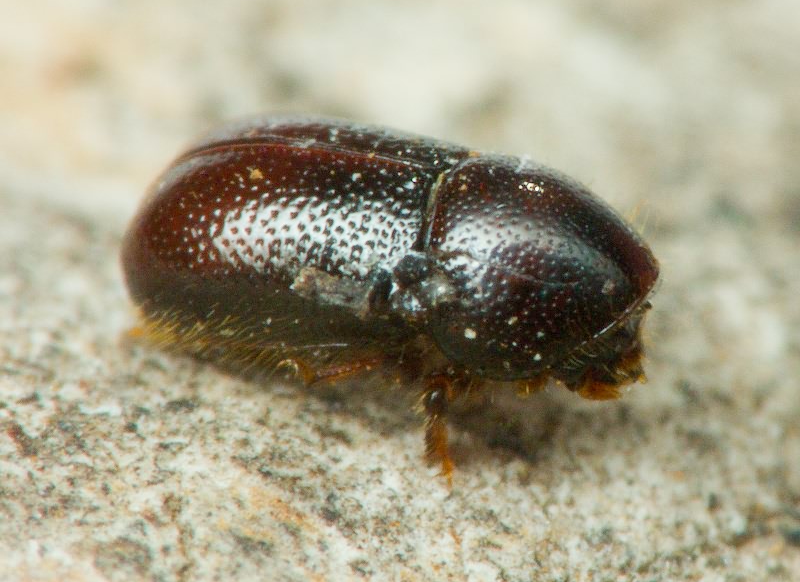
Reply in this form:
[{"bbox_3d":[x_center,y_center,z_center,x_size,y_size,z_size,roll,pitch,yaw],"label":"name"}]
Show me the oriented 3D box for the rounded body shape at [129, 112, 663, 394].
[{"bbox_3d":[0.000,0.000,0.041,0.005,0.002,0.002,10,32,17],"label":"rounded body shape"}]

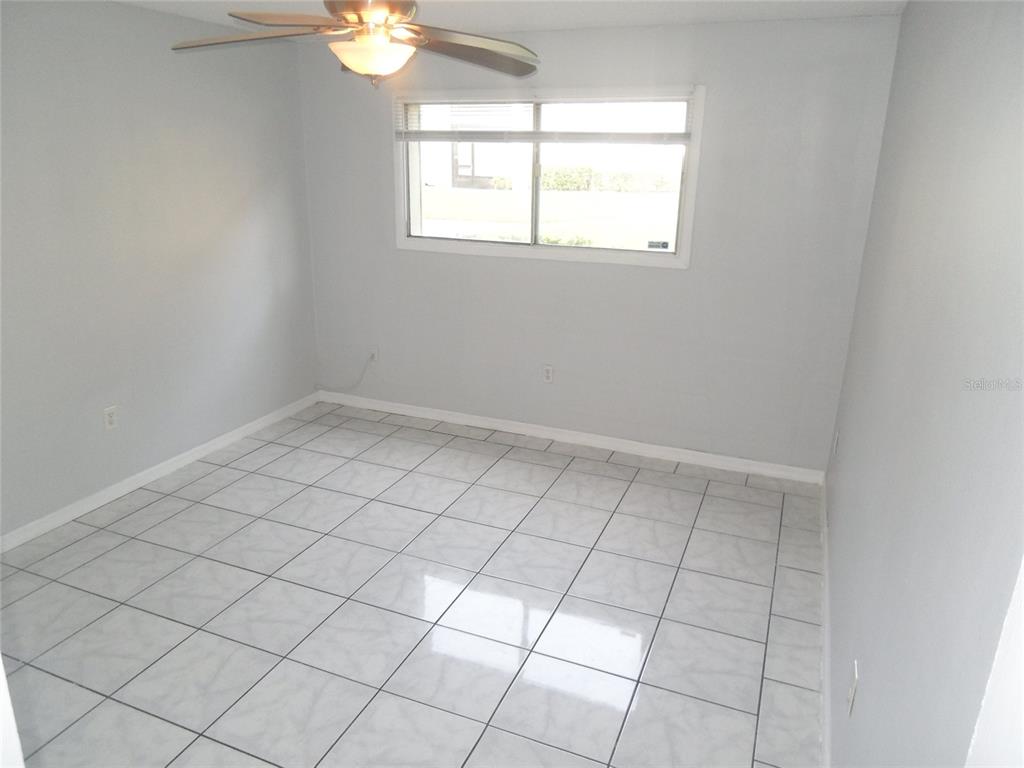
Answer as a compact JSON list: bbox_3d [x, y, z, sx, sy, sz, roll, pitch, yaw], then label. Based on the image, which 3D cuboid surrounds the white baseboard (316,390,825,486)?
[{"bbox_3d":[0.176,0.317,4.673,3.477,0.084,0.018,8,19,21],"label":"white baseboard"}]

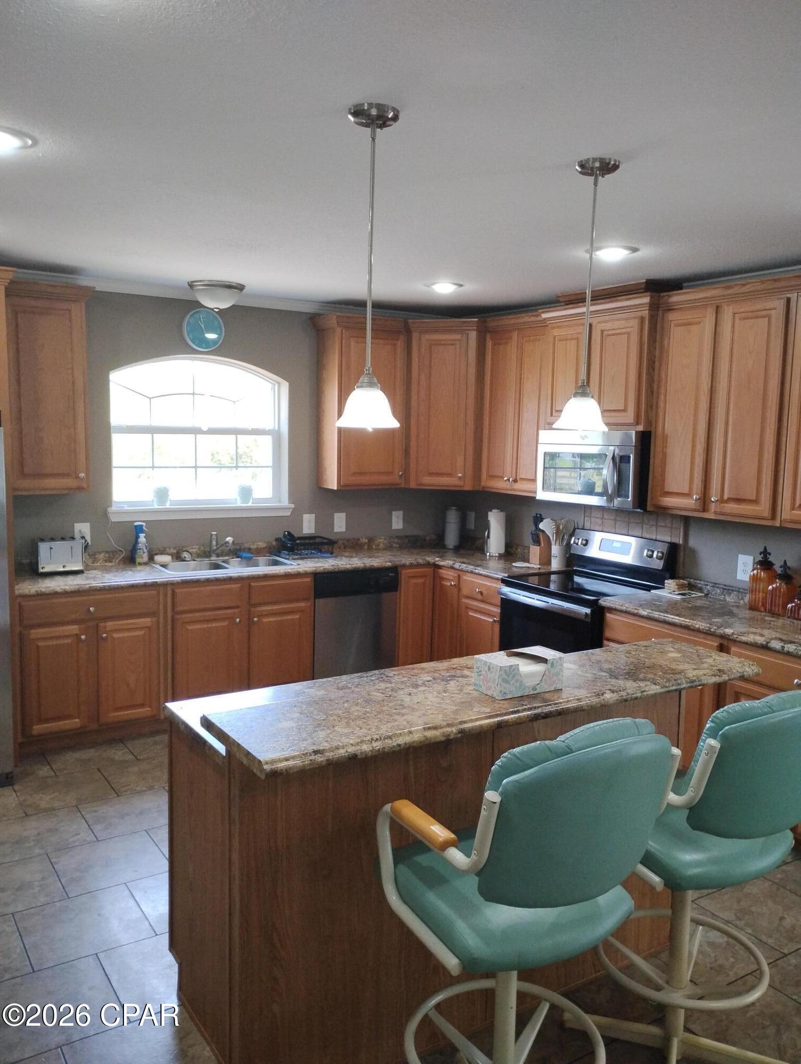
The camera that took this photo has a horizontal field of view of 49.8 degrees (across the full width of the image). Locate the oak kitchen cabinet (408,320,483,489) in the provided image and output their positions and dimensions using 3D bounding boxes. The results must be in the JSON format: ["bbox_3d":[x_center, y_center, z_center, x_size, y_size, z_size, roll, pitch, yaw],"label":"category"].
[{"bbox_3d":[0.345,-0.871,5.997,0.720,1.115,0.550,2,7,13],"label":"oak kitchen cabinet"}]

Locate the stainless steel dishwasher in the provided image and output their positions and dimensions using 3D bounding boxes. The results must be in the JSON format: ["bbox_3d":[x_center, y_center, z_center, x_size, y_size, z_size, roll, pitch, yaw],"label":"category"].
[{"bbox_3d":[-0.439,0.654,5.711,0.600,0.875,0.620,-3,8,-32],"label":"stainless steel dishwasher"}]

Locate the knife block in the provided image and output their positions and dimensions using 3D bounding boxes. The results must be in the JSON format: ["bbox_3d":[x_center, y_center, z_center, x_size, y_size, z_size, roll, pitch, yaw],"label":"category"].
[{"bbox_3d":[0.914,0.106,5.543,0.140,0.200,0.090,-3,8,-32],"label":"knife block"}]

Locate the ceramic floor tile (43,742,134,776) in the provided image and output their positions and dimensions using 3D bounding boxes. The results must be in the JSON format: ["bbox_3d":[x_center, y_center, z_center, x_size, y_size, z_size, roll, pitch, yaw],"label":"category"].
[{"bbox_3d":[-1.644,1.195,4.572,0.399,0.010,0.361,-3,8,-33],"label":"ceramic floor tile"}]

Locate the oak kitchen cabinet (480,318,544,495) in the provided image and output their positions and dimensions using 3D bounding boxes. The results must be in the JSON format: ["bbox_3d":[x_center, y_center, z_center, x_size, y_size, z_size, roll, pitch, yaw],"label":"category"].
[{"bbox_3d":[0.856,-0.786,5.482,0.323,1.087,0.679,-3,8,-32],"label":"oak kitchen cabinet"}]

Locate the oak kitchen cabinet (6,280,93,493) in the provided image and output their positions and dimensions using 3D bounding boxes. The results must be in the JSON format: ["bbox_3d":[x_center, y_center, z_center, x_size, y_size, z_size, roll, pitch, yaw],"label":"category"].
[{"bbox_3d":[-1.979,-0.772,4.734,0.485,1.110,0.355,-3,8,-32],"label":"oak kitchen cabinet"}]

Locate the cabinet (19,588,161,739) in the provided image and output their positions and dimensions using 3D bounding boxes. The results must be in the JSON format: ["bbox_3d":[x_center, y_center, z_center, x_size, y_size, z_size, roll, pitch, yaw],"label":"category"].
[{"bbox_3d":[-1.800,0.685,4.870,0.762,0.833,0.621,-3,8,-32],"label":"cabinet"}]

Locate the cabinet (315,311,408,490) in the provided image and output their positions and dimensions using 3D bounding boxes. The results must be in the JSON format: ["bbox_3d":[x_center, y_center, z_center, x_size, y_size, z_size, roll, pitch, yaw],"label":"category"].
[{"bbox_3d":[-0.262,-0.851,5.789,0.580,1.095,0.335,-3,8,-32],"label":"cabinet"}]

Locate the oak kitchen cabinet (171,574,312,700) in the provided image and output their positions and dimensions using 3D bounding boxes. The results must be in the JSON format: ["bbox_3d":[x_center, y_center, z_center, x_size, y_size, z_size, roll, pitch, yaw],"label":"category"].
[{"bbox_3d":[-1.077,0.666,5.299,0.915,0.876,0.630,-3,8,-32],"label":"oak kitchen cabinet"}]

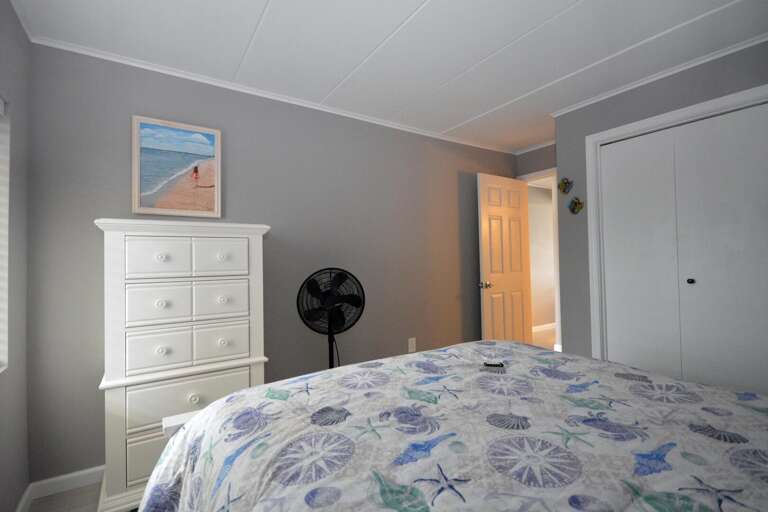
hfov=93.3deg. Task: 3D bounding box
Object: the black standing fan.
[{"bbox_3d":[-0.348,0.657,2.429,0.440,1.143,0.400,-1,-1,-8],"label":"black standing fan"}]

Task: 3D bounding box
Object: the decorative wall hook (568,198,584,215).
[{"bbox_3d":[1.498,-0.390,2.820,0.035,0.125,0.108,0,-1,-33],"label":"decorative wall hook"}]

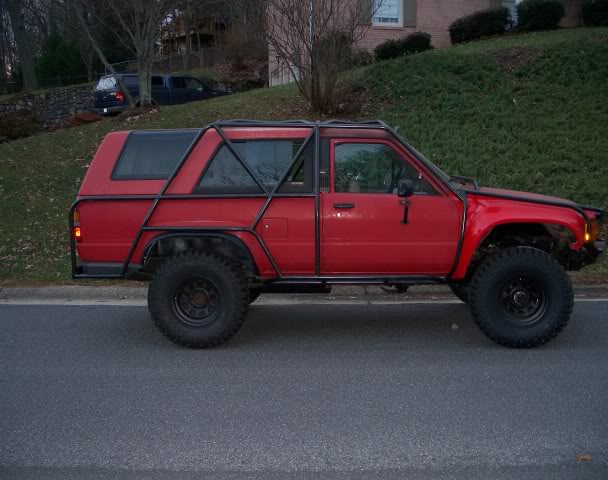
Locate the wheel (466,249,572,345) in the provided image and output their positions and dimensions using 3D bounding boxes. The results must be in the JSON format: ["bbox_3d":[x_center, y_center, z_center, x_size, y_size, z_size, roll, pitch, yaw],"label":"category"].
[{"bbox_3d":[1.766,0.466,5.585,0.815,0.815,0.290,-1,6,4],"label":"wheel"}]

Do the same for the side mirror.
[{"bbox_3d":[0.786,-0.400,5.346,0.105,0.155,0.170,2,7,26],"label":"side mirror"}]

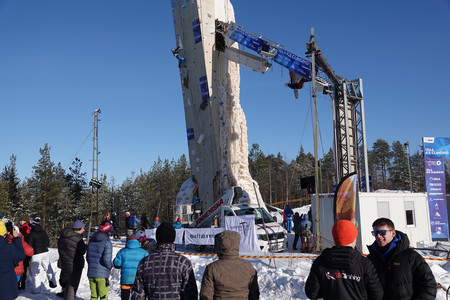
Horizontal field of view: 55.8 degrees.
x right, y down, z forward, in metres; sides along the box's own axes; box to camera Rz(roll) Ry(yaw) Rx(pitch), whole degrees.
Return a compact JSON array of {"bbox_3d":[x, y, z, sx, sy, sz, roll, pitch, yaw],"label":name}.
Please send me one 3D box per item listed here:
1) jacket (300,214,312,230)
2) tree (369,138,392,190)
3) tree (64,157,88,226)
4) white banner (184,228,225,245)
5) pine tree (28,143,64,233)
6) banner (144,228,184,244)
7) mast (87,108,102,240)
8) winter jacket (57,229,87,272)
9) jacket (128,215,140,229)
[{"bbox_3d":[3.605,3.211,18.800,0.500,0.663,0.340,0,-8,-6],"label":"jacket"},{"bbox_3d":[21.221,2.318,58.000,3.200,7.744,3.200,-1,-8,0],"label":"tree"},{"bbox_3d":[-12.928,3.750,37.000,2.100,6.241,2.100,-1,-8,0],"label":"tree"},{"bbox_3d":[-0.875,3.802,18.600,1.780,0.705,0.060,-1,-8,0],"label":"white banner"},{"bbox_3d":[-14.280,3.065,34.000,2.900,7.259,2.900,-1,-8,0],"label":"pine tree"},{"bbox_3d":[-2.635,3.800,18.600,1.760,0.675,0.060,-1,-8,0],"label":"banner"},{"bbox_3d":[-8.106,1.500,26.500,0.900,8.244,0.800,-1,-8,0],"label":"mast"},{"bbox_3d":[-3.323,2.167,9.200,0.560,0.899,0.400,-8,-11,41],"label":"winter jacket"},{"bbox_3d":[-5.294,4.226,25.000,0.580,0.795,0.380,-7,-10,37],"label":"jacket"}]

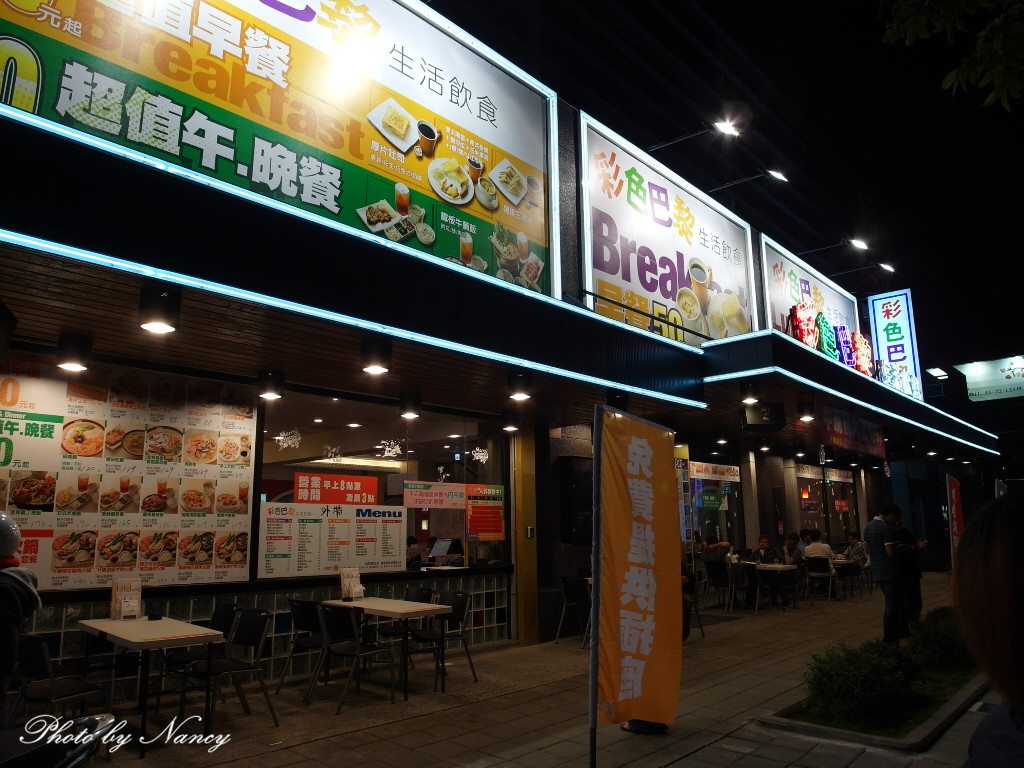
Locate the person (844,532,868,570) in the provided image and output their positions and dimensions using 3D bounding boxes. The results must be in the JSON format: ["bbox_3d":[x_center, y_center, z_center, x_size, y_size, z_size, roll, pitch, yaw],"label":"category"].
[{"bbox_3d":[7.141,3.755,14.703,0.700,1.260,0.520,3,-12,-17],"label":"person"}]

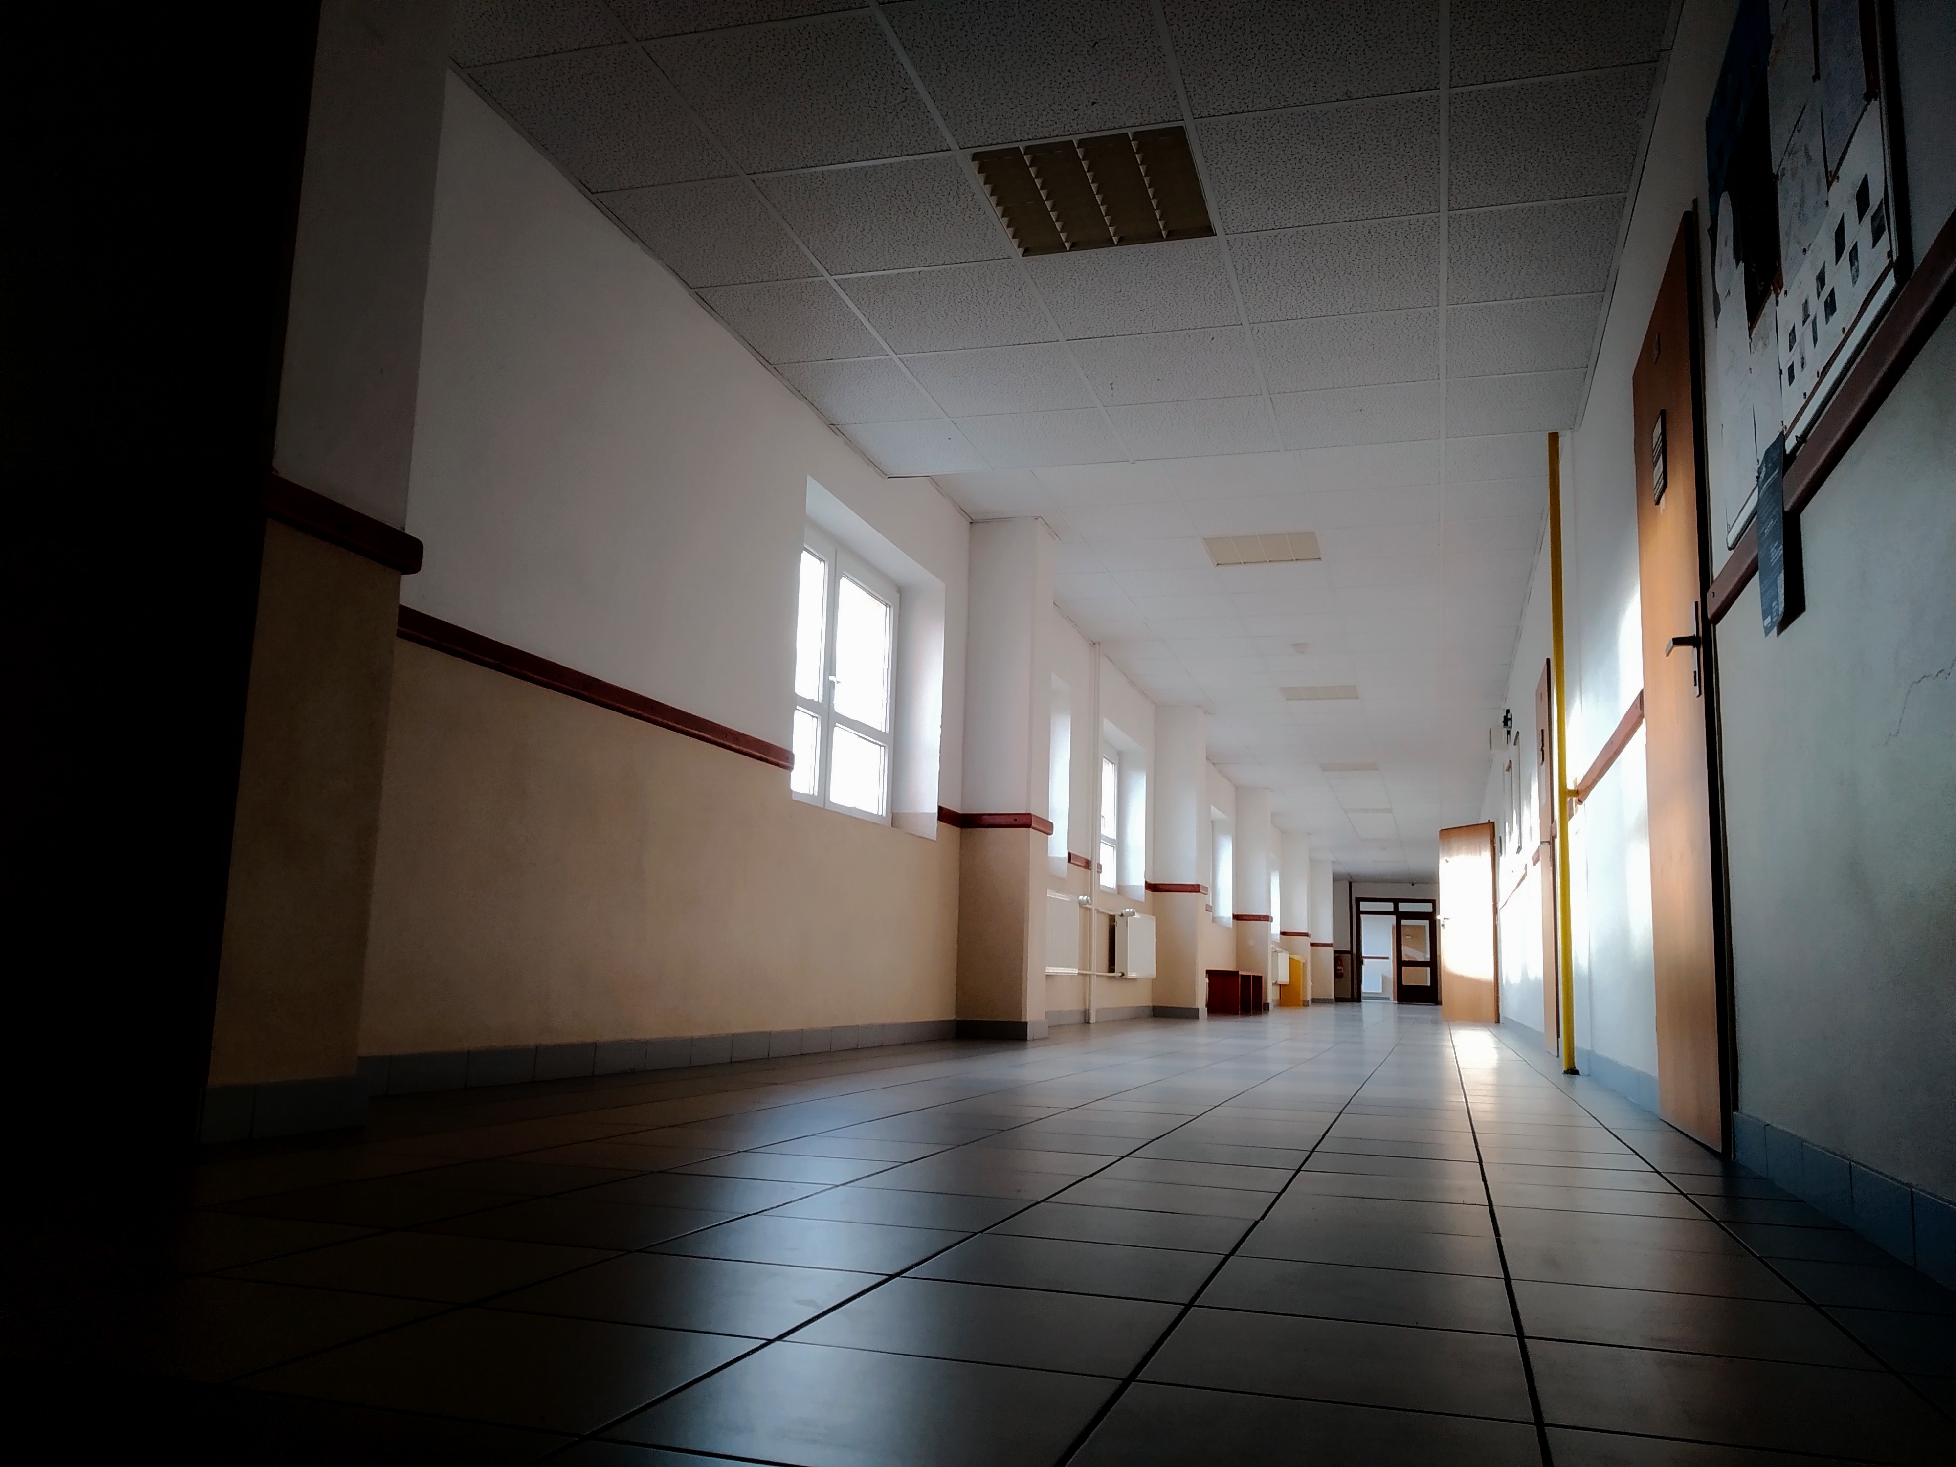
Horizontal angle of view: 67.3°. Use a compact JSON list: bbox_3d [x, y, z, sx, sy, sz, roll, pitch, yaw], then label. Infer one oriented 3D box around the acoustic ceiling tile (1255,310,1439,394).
[{"bbox_3d":[1.251,-1.290,4.964,0.600,0.018,0.600,-1,-10,17],"label":"acoustic ceiling tile"}]

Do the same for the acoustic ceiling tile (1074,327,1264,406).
[{"bbox_3d":[0.691,-1.313,5.274,0.605,0.016,0.600,-1,-10,17],"label":"acoustic ceiling tile"}]

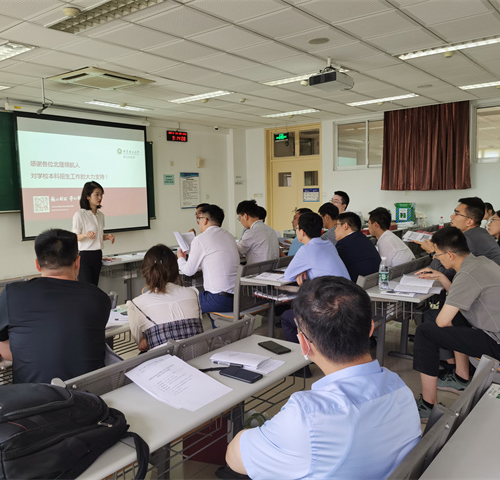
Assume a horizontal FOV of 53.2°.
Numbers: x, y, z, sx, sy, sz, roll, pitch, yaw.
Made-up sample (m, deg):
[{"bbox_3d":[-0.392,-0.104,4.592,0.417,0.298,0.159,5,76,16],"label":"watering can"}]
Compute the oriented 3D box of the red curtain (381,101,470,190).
[{"bbox_3d":[3.061,-1.607,8.764,1.580,1.430,0.130,3,7,38],"label":"red curtain"}]

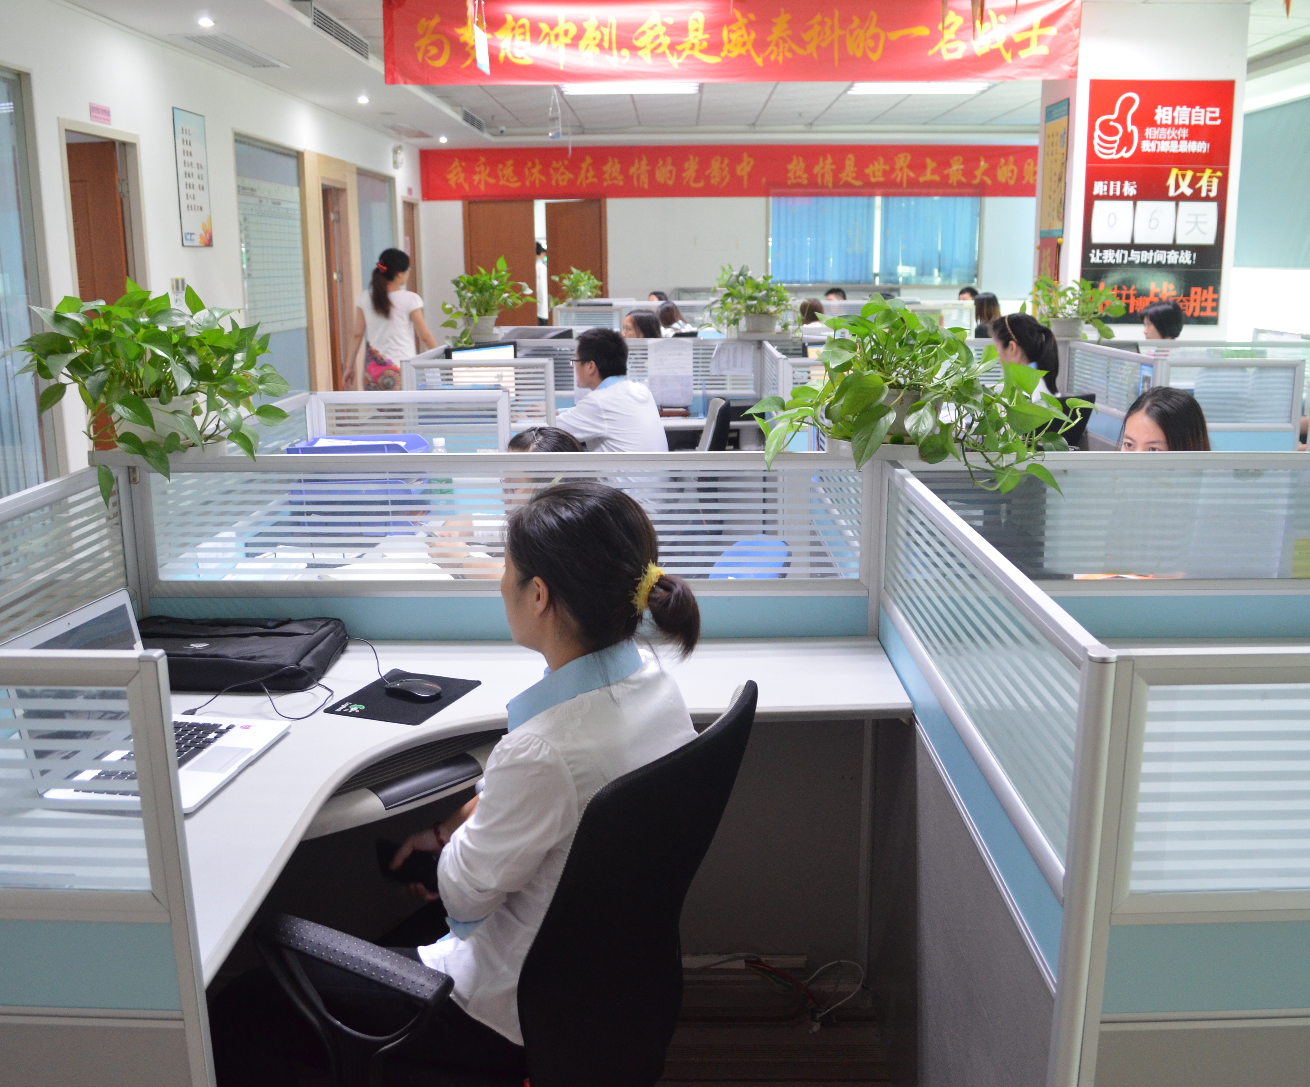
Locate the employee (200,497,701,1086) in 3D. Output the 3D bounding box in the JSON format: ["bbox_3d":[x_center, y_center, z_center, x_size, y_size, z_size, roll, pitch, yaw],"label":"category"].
[{"bbox_3d":[-0.265,0.502,1.742,0.660,1.190,0.540,7,15,28],"label":"employee"}]

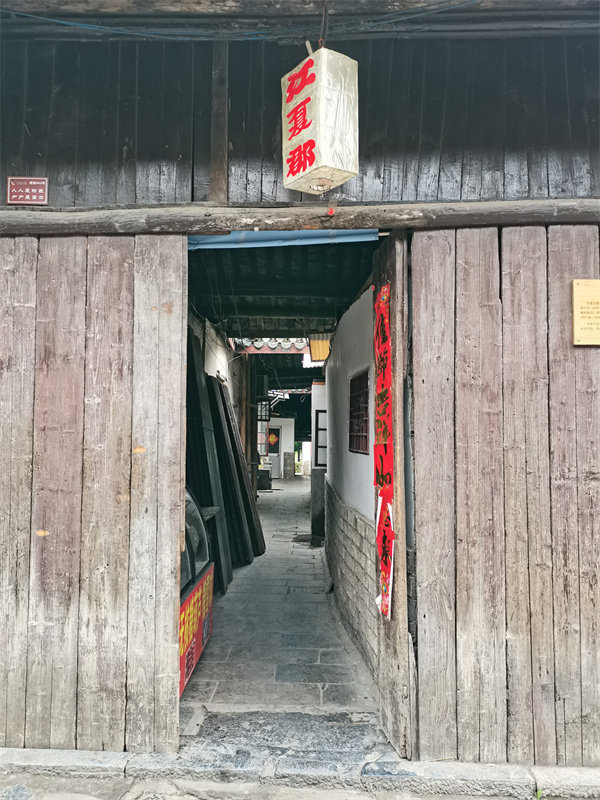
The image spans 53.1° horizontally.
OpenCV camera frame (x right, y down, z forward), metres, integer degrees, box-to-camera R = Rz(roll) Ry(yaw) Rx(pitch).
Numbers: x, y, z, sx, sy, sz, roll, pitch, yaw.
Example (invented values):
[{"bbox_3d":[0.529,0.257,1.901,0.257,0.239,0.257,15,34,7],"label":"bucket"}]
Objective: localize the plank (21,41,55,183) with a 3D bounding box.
[{"bbox_3d":[-1.290,-1.363,2.973,0.134,0.837,0.030,1,-3,3],"label":"plank"}]

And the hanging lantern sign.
[{"bbox_3d":[0.077,-1.051,2.308,0.169,0.431,0.247,1,-3,-35],"label":"hanging lantern sign"}]

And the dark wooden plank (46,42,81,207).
[{"bbox_3d":[-1.157,-1.357,2.966,0.133,0.830,0.030,1,-3,3],"label":"dark wooden plank"}]

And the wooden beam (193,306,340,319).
[{"bbox_3d":[-0.284,-0.751,5.166,1.293,0.115,0.115,0,-3,-3],"label":"wooden beam"}]

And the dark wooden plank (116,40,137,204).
[{"bbox_3d":[-0.843,-1.355,2.951,0.090,0.815,0.030,0,-3,3],"label":"dark wooden plank"}]

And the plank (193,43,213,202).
[{"bbox_3d":[-0.476,-1.361,2.957,0.100,0.803,0.030,0,-3,3],"label":"plank"}]

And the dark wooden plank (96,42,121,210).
[{"bbox_3d":[-0.926,-1.355,2.955,0.078,0.831,0.030,1,-3,3],"label":"dark wooden plank"}]

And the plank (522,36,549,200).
[{"bbox_3d":[1.115,-1.332,2.854,0.094,0.775,0.030,-1,-3,3],"label":"plank"}]

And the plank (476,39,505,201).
[{"bbox_3d":[0.913,-1.343,2.881,0.137,0.789,0.030,0,-3,3],"label":"plank"}]

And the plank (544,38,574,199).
[{"bbox_3d":[1.226,-1.336,2.863,0.117,0.772,0.030,-1,-3,3],"label":"plank"}]

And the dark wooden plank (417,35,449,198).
[{"bbox_3d":[0.631,-1.331,2.878,0.102,0.786,0.030,4,-3,3],"label":"dark wooden plank"}]

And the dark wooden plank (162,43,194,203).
[{"bbox_3d":[-0.597,-1.364,2.963,0.151,0.807,0.030,0,-3,3],"label":"dark wooden plank"}]

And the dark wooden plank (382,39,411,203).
[{"bbox_3d":[0.470,-1.345,2.905,0.091,0.800,0.030,3,-2,3],"label":"dark wooden plank"}]

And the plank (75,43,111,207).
[{"bbox_3d":[-1.029,-1.365,2.987,0.155,0.830,0.030,1,-3,3],"label":"plank"}]

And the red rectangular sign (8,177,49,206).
[{"bbox_3d":[-1.346,-1.033,2.966,0.205,0.138,0.015,0,-3,3],"label":"red rectangular sign"}]

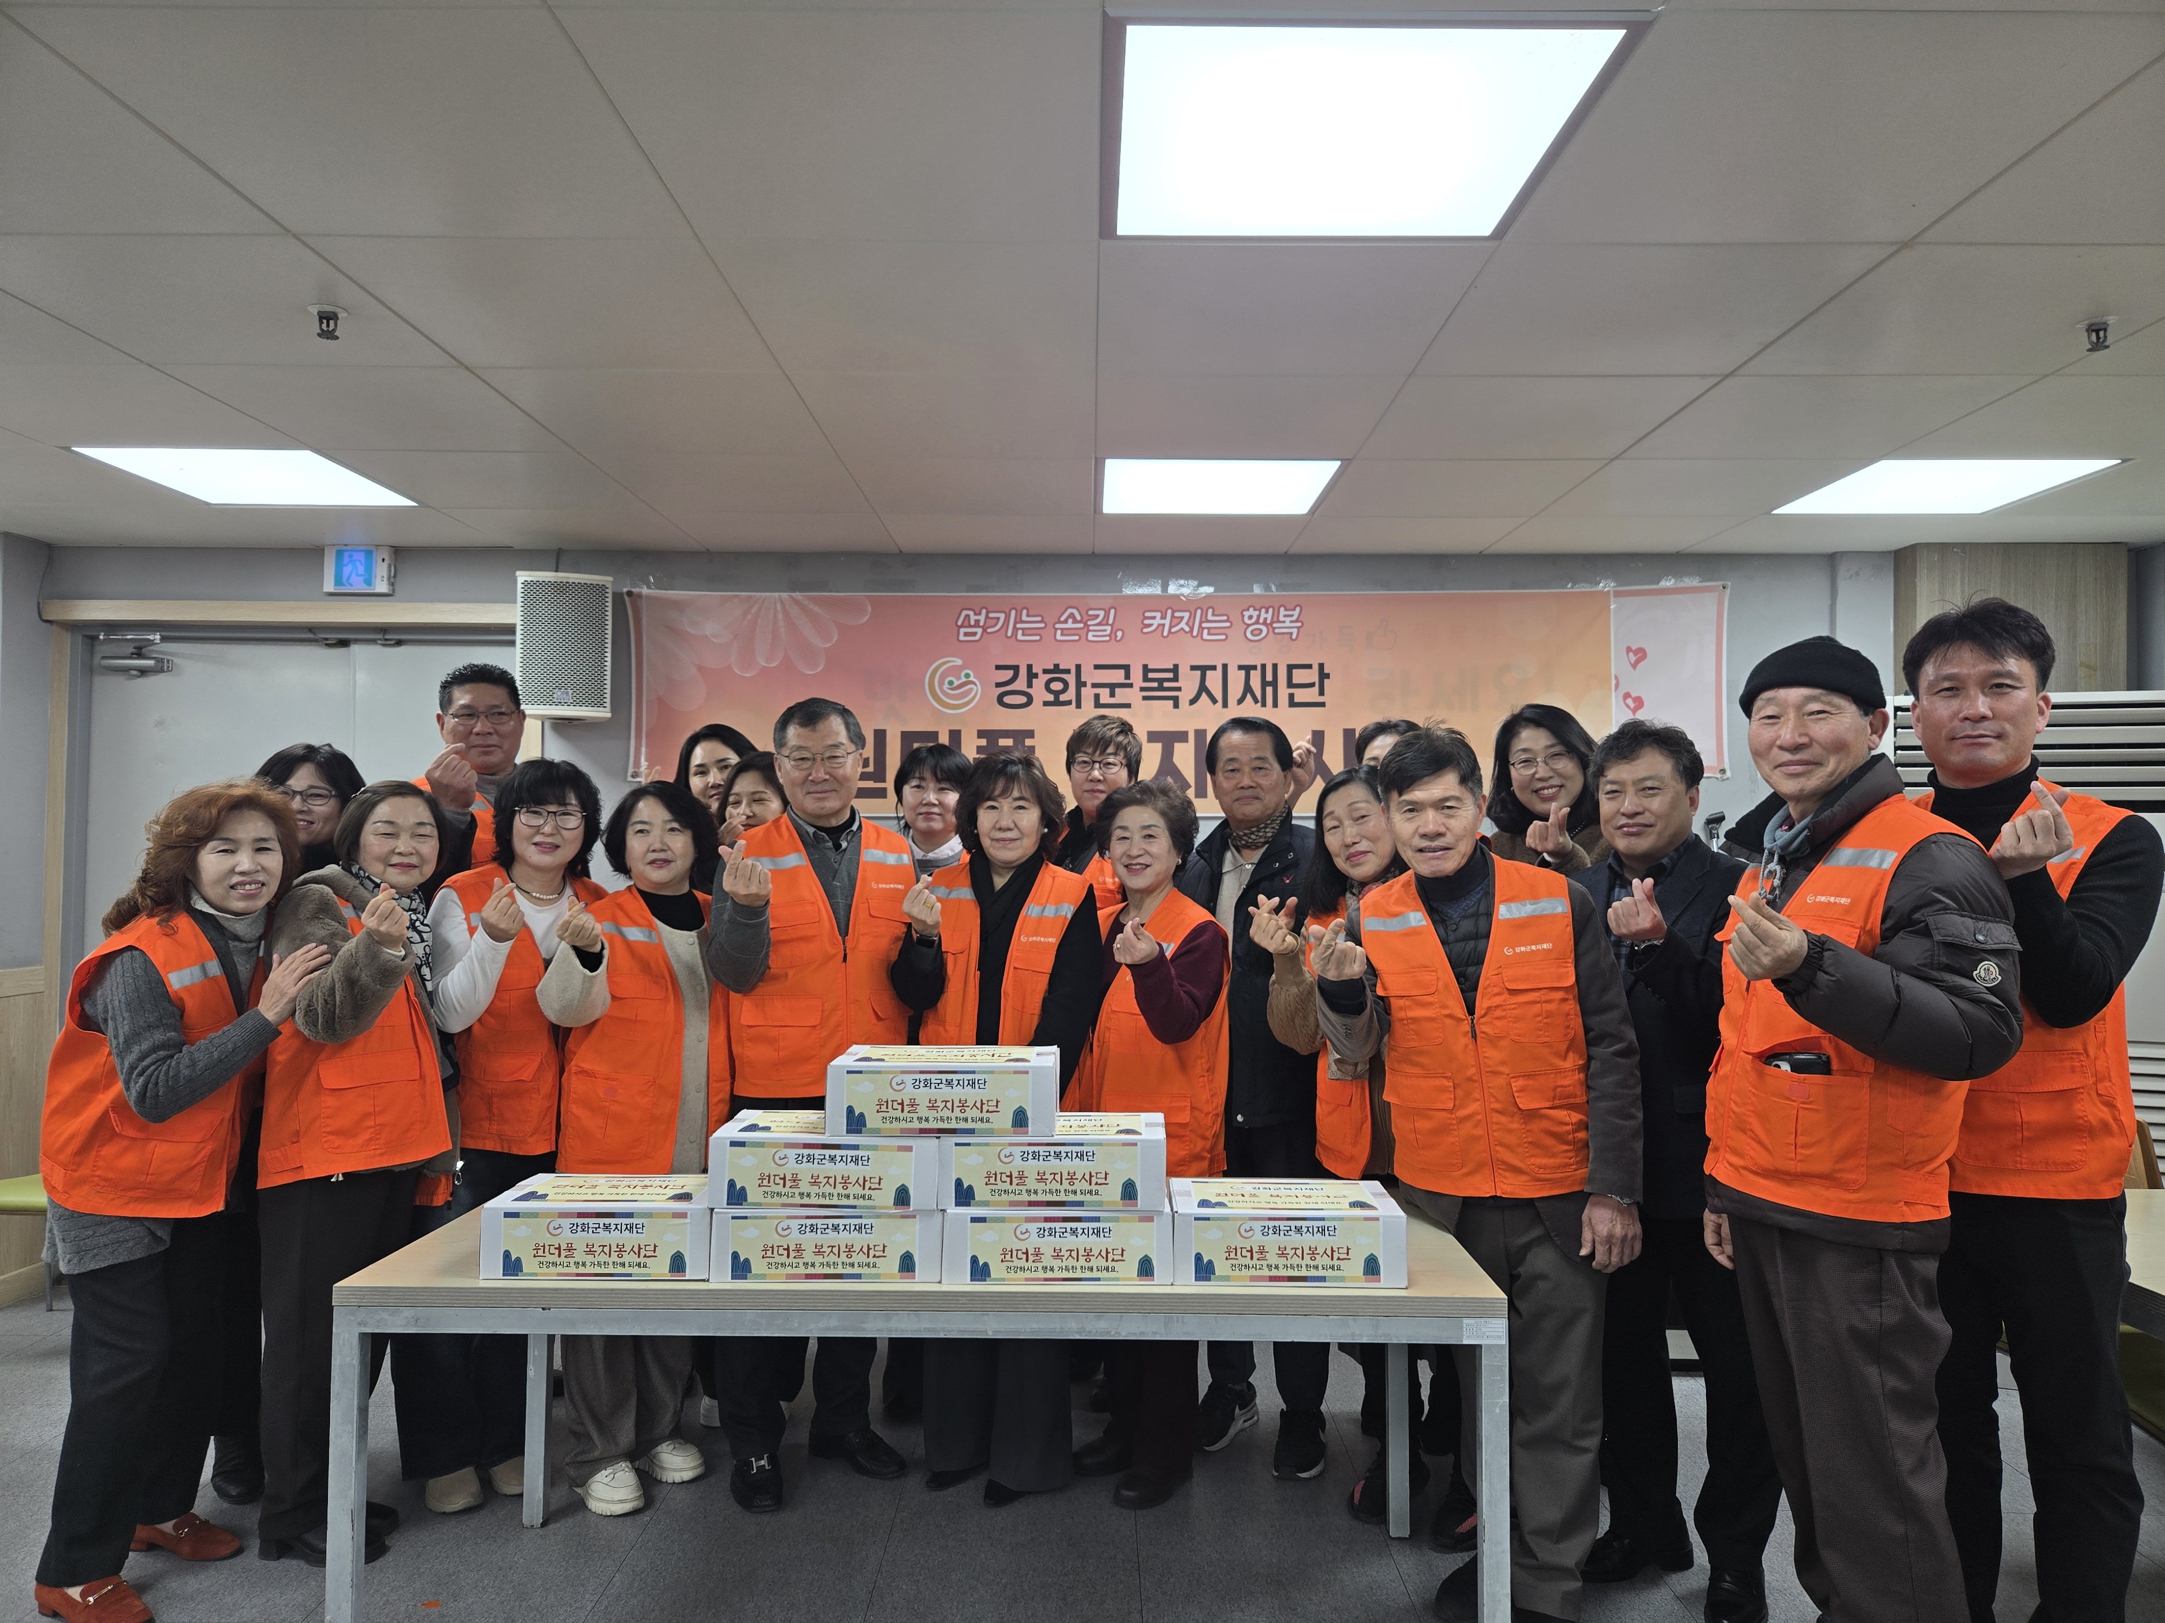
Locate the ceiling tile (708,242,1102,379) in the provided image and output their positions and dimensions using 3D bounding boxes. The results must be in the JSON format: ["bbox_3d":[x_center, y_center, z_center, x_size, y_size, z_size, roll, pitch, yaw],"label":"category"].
[{"bbox_3d":[-0.273,-0.855,2.431,0.600,0.020,0.600,0,-1,0],"label":"ceiling tile"}]

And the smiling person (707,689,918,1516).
[{"bbox_3d":[-0.587,0.607,3.130,0.500,1.706,0.420,1,-1,-8],"label":"smiling person"}]

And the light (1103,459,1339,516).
[{"bbox_3d":[0.332,-0.838,3.635,0.576,0.040,0.576,0,-1,0],"label":"light"}]

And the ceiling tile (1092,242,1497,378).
[{"bbox_3d":[0.326,-0.850,2.435,0.600,0.020,0.600,0,-1,0],"label":"ceiling tile"}]

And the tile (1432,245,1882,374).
[{"bbox_3d":[0.927,-0.846,2.430,0.600,0.020,0.600,0,-1,0],"label":"tile"}]

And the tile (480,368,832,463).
[{"bbox_3d":[-0.871,-0.846,3.034,0.600,0.020,0.600,0,-1,0],"label":"tile"}]

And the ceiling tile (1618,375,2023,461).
[{"bbox_3d":[1.529,-0.828,3.023,0.600,0.020,0.600,0,-1,0],"label":"ceiling tile"}]

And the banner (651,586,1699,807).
[{"bbox_3d":[0.289,-0.351,4.456,3.422,0.691,0.020,0,-1,0],"label":"banner"}]

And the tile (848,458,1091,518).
[{"bbox_3d":[-0.268,-0.831,3.632,0.600,0.020,0.600,0,-1,0],"label":"tile"}]

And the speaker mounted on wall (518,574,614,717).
[{"bbox_3d":[-1.490,-0.479,4.175,0.260,0.400,0.250,1,-1,-18],"label":"speaker mounted on wall"}]

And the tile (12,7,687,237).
[{"bbox_3d":[-0.875,-0.865,1.835,0.600,0.020,0.600,0,-1,0],"label":"tile"}]

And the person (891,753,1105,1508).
[{"bbox_3d":[-0.182,0.662,3.130,0.460,1.580,0.370,0,-1,12],"label":"person"}]

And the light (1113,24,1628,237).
[{"bbox_3d":[0.325,-0.872,1.830,0.580,0.050,0.580,0,-1,0],"label":"light"}]

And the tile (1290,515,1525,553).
[{"bbox_3d":[0.934,-0.808,4.173,0.600,0.020,0.506,0,-1,0],"label":"tile"}]

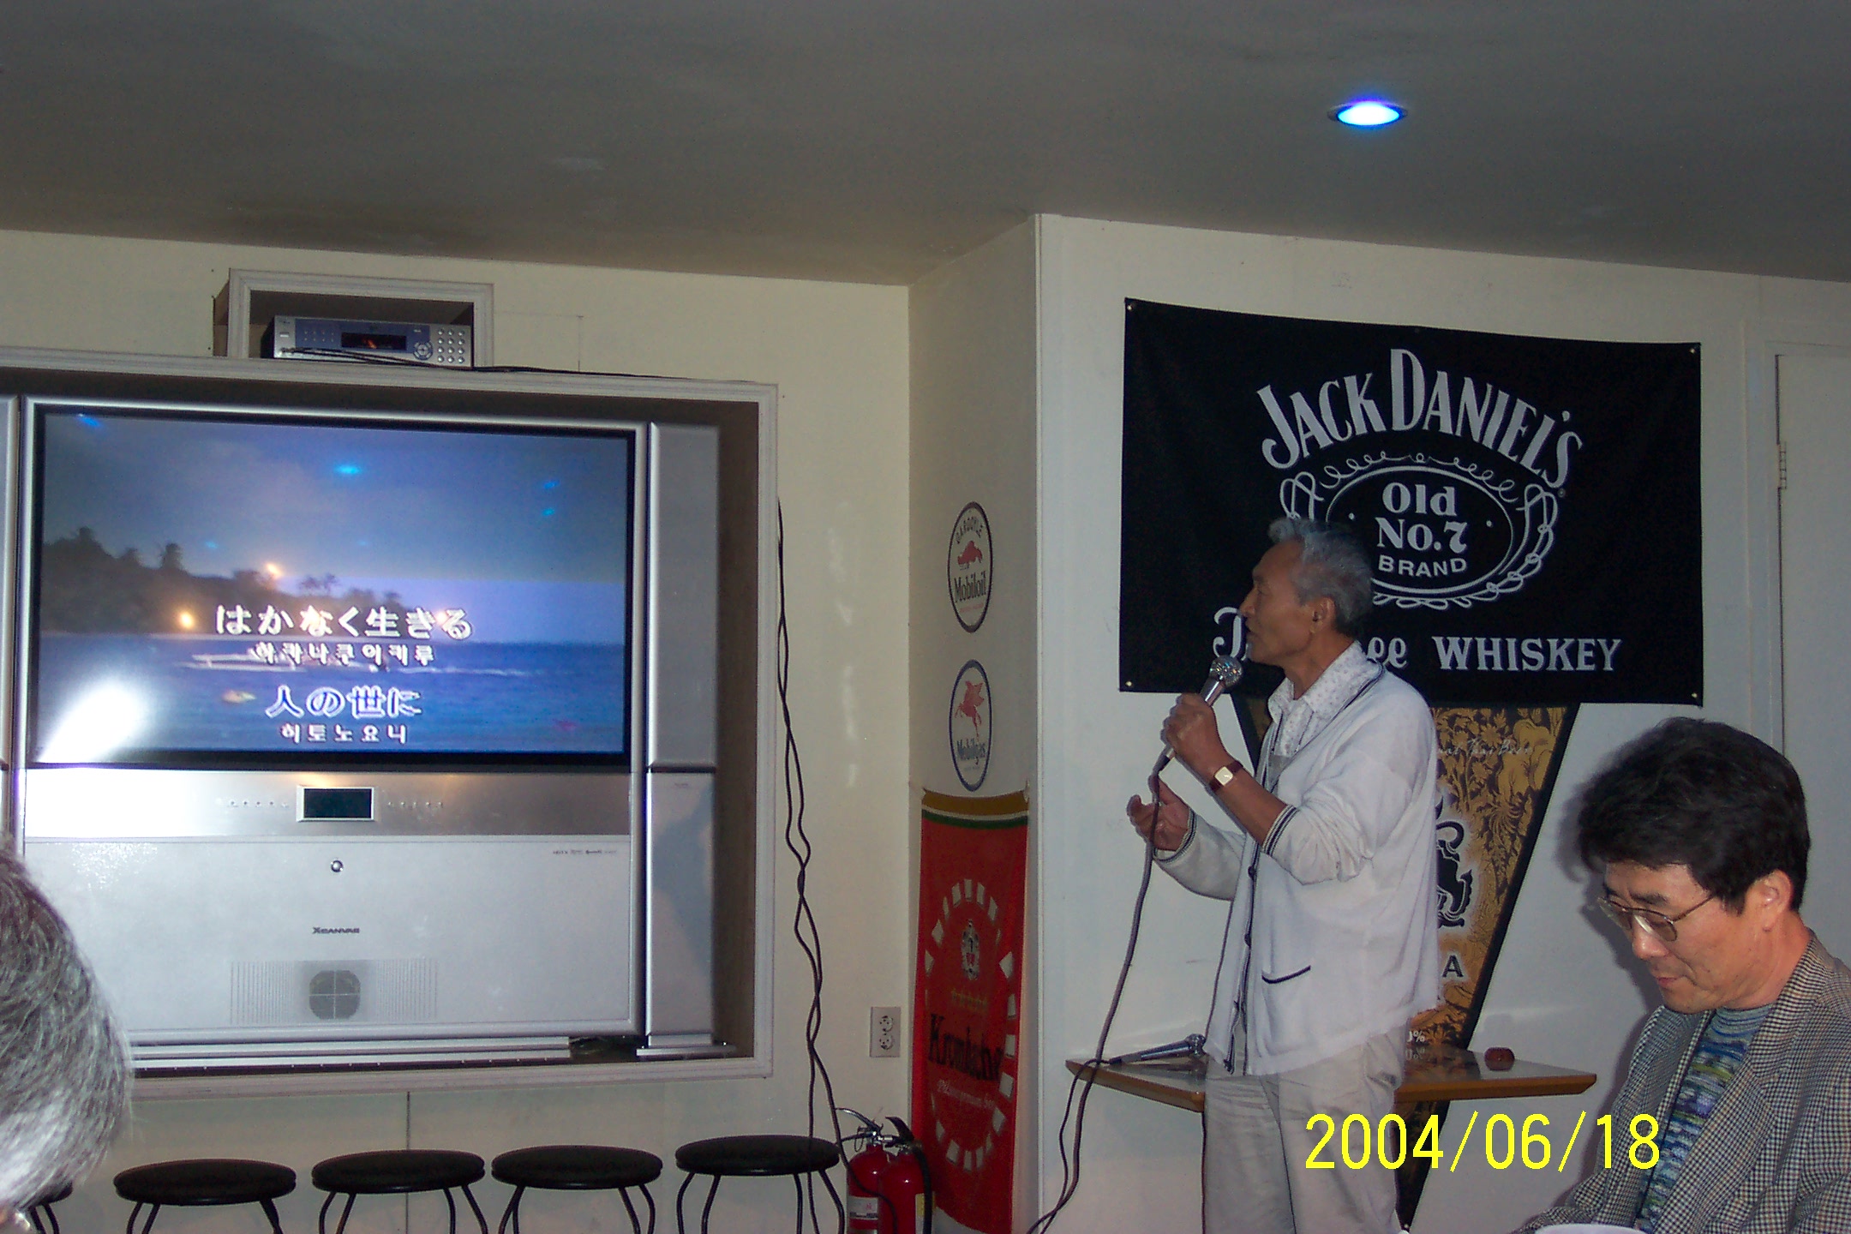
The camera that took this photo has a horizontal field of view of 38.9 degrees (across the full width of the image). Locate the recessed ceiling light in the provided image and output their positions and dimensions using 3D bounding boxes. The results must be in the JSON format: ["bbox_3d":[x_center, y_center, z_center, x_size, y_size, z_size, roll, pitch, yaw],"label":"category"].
[{"bbox_3d":[0.806,-0.913,4.774,0.140,0.030,0.140,0,-4,0],"label":"recessed ceiling light"}]

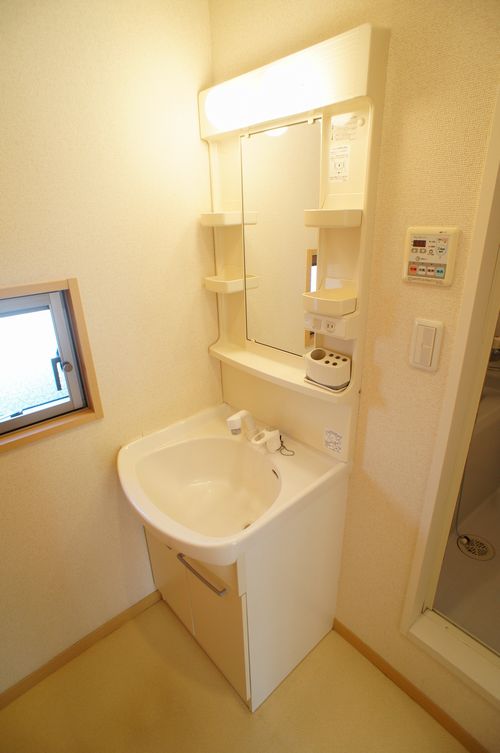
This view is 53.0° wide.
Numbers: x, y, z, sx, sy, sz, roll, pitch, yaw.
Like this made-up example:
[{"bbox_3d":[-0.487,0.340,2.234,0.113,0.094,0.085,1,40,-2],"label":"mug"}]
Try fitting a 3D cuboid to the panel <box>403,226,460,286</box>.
[{"bbox_3d":[0.389,-0.262,1.099,0.020,0.121,0.121,-23,32,-36],"label":"panel"}]

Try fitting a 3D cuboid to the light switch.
[{"bbox_3d":[0.413,-0.070,1.180,0.011,0.127,0.069,-23,32,-36],"label":"light switch"}]

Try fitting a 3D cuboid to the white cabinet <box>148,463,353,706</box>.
[{"bbox_3d":[-0.035,0.592,1.764,0.416,0.734,0.562,-23,32,-36],"label":"white cabinet"}]

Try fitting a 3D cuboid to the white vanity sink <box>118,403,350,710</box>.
[{"bbox_3d":[-0.097,0.596,1.721,0.562,0.768,0.604,-23,32,-36],"label":"white vanity sink"}]

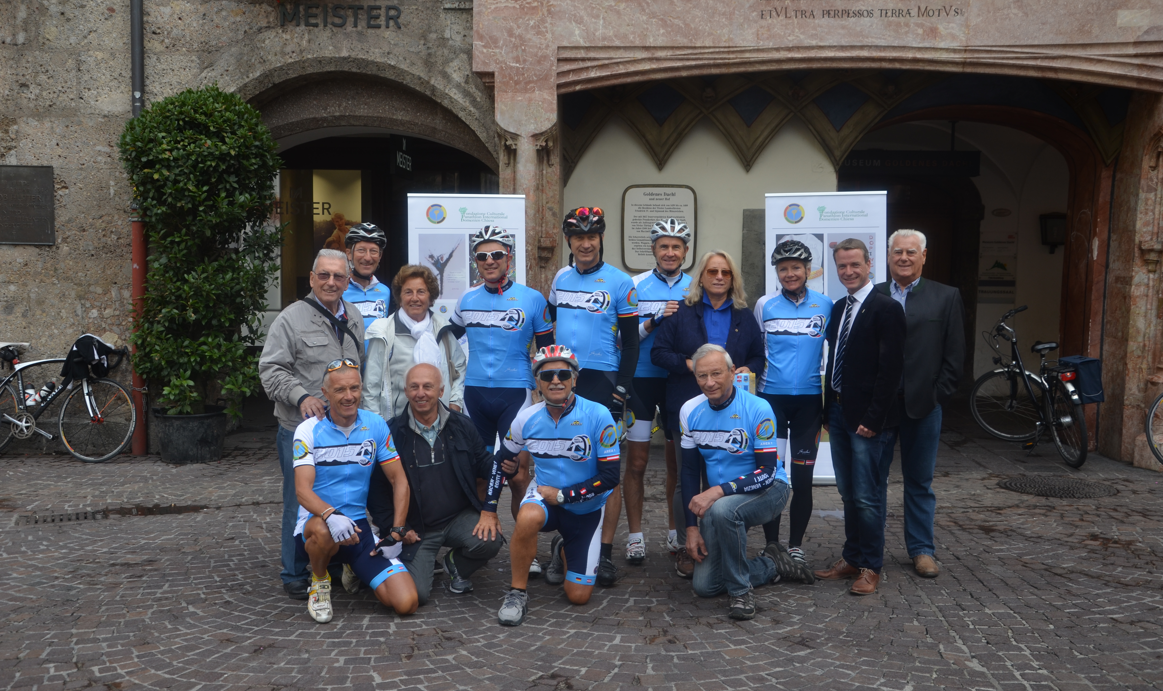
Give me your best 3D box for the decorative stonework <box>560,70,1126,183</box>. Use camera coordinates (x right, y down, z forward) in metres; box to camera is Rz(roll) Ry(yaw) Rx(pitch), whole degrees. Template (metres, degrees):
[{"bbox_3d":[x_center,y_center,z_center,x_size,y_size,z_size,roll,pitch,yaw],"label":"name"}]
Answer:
[{"bbox_3d":[2.141,-1.765,10.092,4.600,0.900,0.700,1,5,2],"label":"decorative stonework"}]

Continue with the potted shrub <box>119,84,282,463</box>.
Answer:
[{"bbox_3d":[-2.927,-0.544,9.608,1.220,2.880,1.100,0,5,0],"label":"potted shrub"}]

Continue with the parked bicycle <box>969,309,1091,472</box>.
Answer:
[{"bbox_3d":[3.678,0.311,10.214,0.620,1.160,1.650,0,5,-5],"label":"parked bicycle"}]

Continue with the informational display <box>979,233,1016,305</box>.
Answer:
[{"bbox_3d":[4.535,-0.838,13.724,0.395,0.770,0.030,1,5,3],"label":"informational display"}]

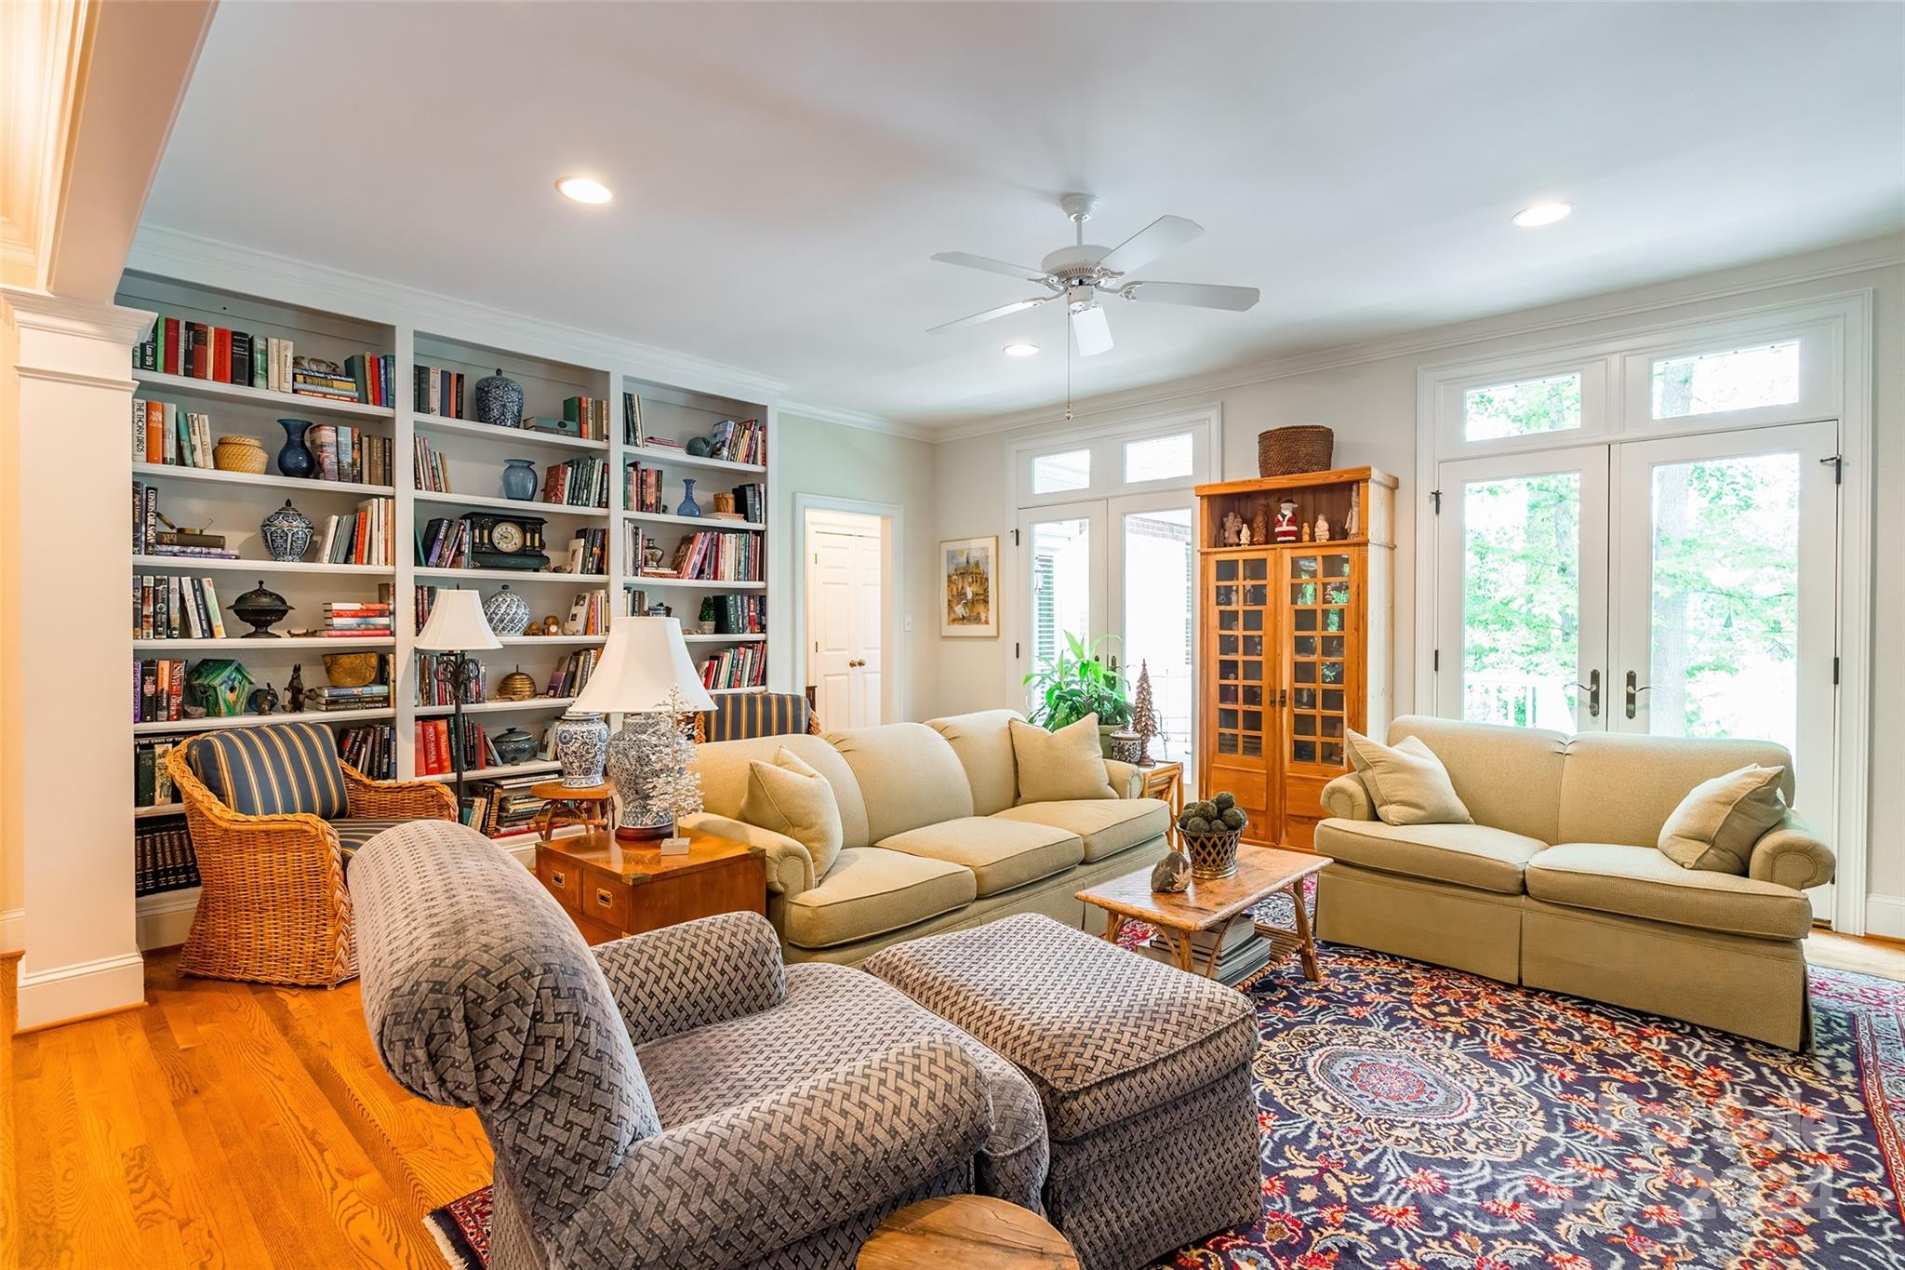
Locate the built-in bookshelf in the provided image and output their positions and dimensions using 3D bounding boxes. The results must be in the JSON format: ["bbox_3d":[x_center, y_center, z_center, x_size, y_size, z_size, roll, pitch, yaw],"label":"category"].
[{"bbox_3d":[-2.199,-0.097,4.226,0.360,2.530,2.875,1,1,45],"label":"built-in bookshelf"}]

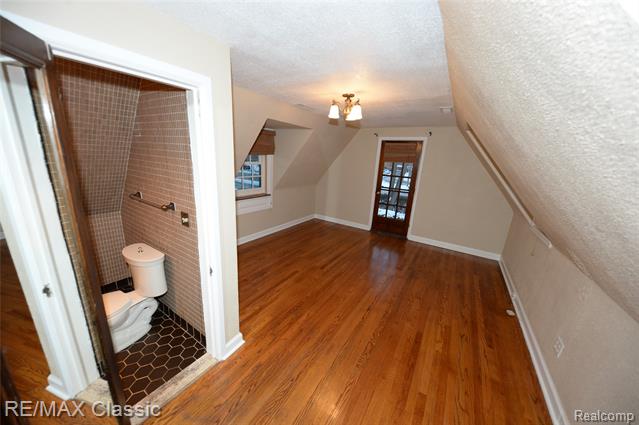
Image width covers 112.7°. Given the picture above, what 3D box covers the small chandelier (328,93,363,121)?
[{"bbox_3d":[0.293,-1.144,2.328,0.380,0.250,0.380,13,17,31],"label":"small chandelier"}]

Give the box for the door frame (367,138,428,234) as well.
[{"bbox_3d":[1.641,-0.516,4.601,0.930,2.110,0.120,12,17,28],"label":"door frame"}]

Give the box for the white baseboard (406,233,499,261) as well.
[{"bbox_3d":[2.599,0.695,4.242,1.570,0.105,0.025,12,17,28],"label":"white baseboard"}]

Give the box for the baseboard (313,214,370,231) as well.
[{"bbox_3d":[0.543,0.252,5.384,1.480,0.105,0.025,12,17,28],"label":"baseboard"}]

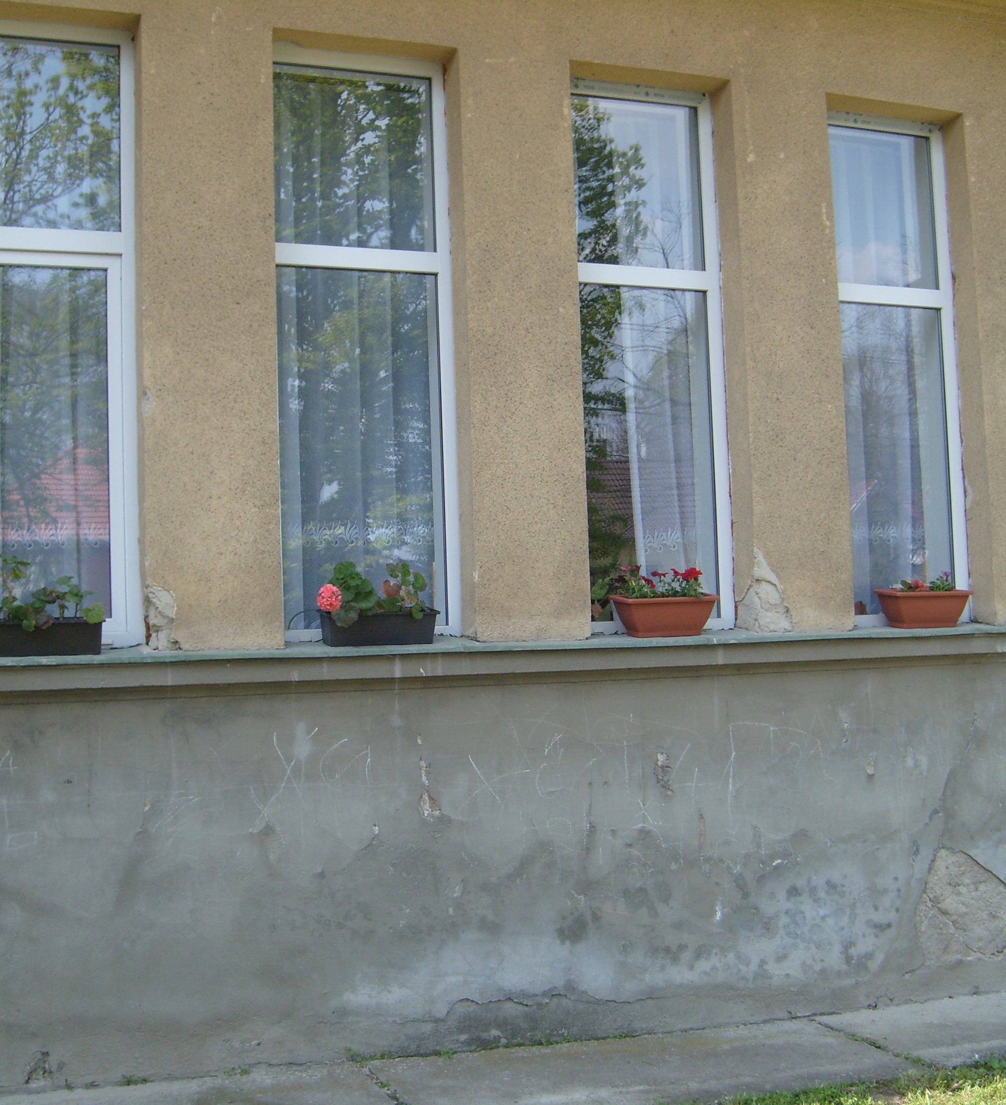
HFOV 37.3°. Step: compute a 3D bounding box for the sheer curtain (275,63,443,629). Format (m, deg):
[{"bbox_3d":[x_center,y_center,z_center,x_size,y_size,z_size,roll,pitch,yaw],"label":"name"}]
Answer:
[{"bbox_3d":[-0.601,-0.818,5.931,0.780,2.270,0.100,0,-4,-21],"label":"sheer curtain"}]

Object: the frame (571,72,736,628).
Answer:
[{"bbox_3d":[0.580,-0.824,6.201,0.742,2.308,0.080,0,-4,-21],"label":"frame"}]

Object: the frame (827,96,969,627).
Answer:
[{"bbox_3d":[1.704,-0.829,6.642,0.740,2.308,0.080,0,-4,-21],"label":"frame"}]

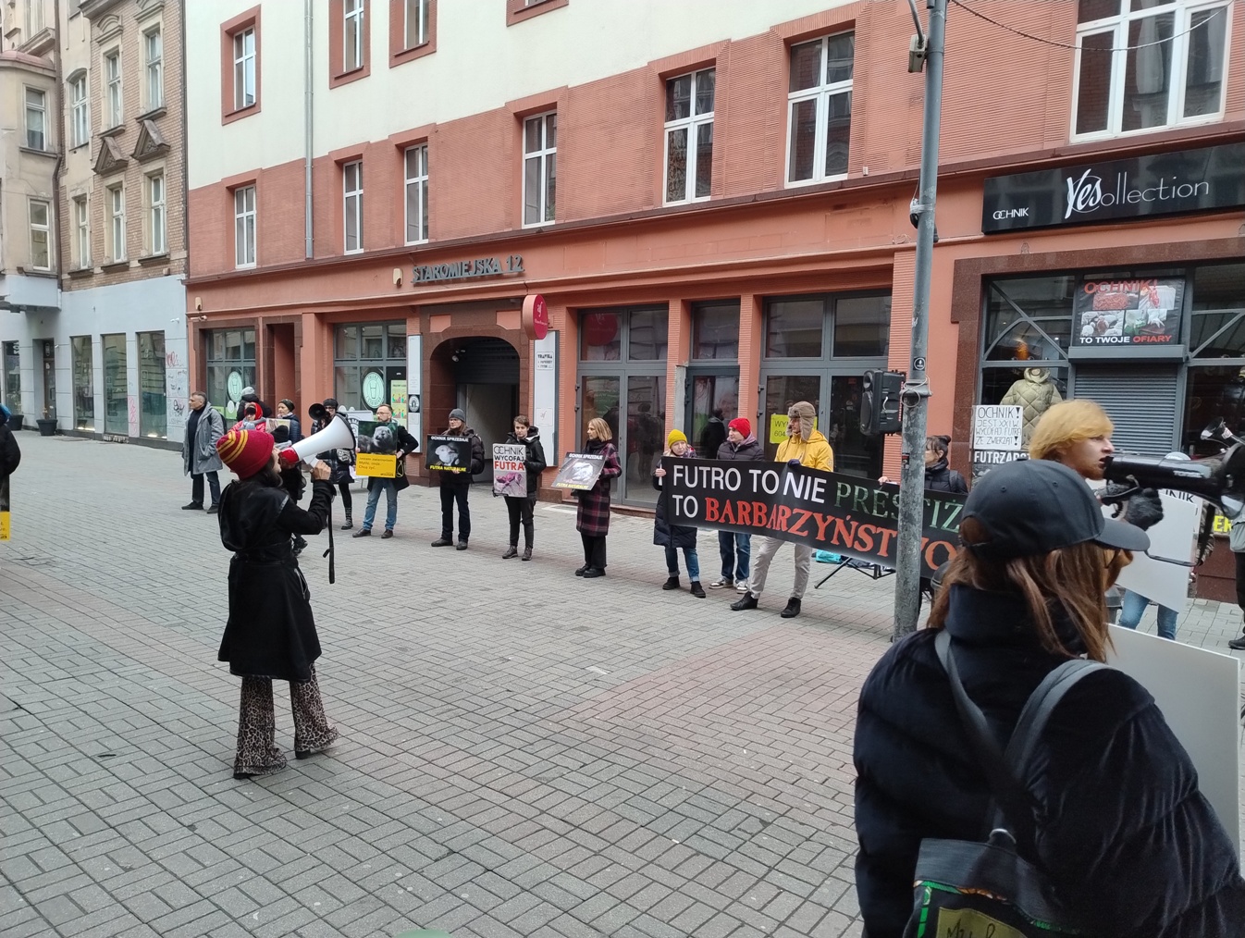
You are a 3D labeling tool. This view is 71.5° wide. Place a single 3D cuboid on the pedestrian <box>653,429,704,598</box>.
[{"bbox_3d":[0.570,0.402,8.489,0.500,1.610,0.420,3,5,20],"label":"pedestrian"}]

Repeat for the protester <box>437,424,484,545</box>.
[{"bbox_3d":[-2.023,0.106,10.657,0.550,1.700,0.450,4,6,30],"label":"protester"}]

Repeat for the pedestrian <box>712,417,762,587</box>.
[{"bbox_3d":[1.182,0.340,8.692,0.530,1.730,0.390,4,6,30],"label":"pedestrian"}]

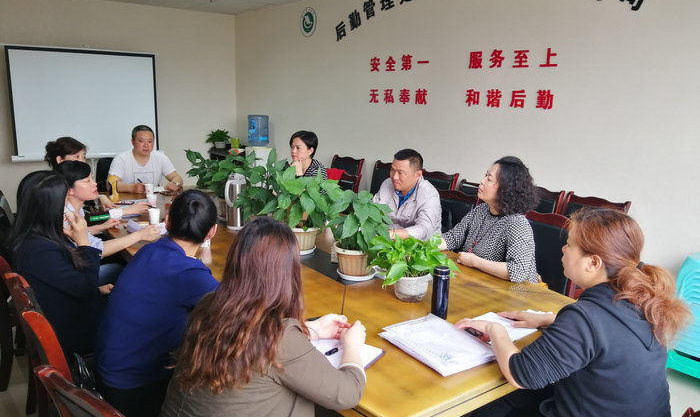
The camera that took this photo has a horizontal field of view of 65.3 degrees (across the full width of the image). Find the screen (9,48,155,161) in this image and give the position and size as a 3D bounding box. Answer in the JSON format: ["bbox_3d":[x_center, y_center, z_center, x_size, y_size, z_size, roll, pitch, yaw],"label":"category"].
[{"bbox_3d":[-3.002,-1.195,6.290,1.570,1.210,0.070,-7,15,-36],"label":"screen"}]

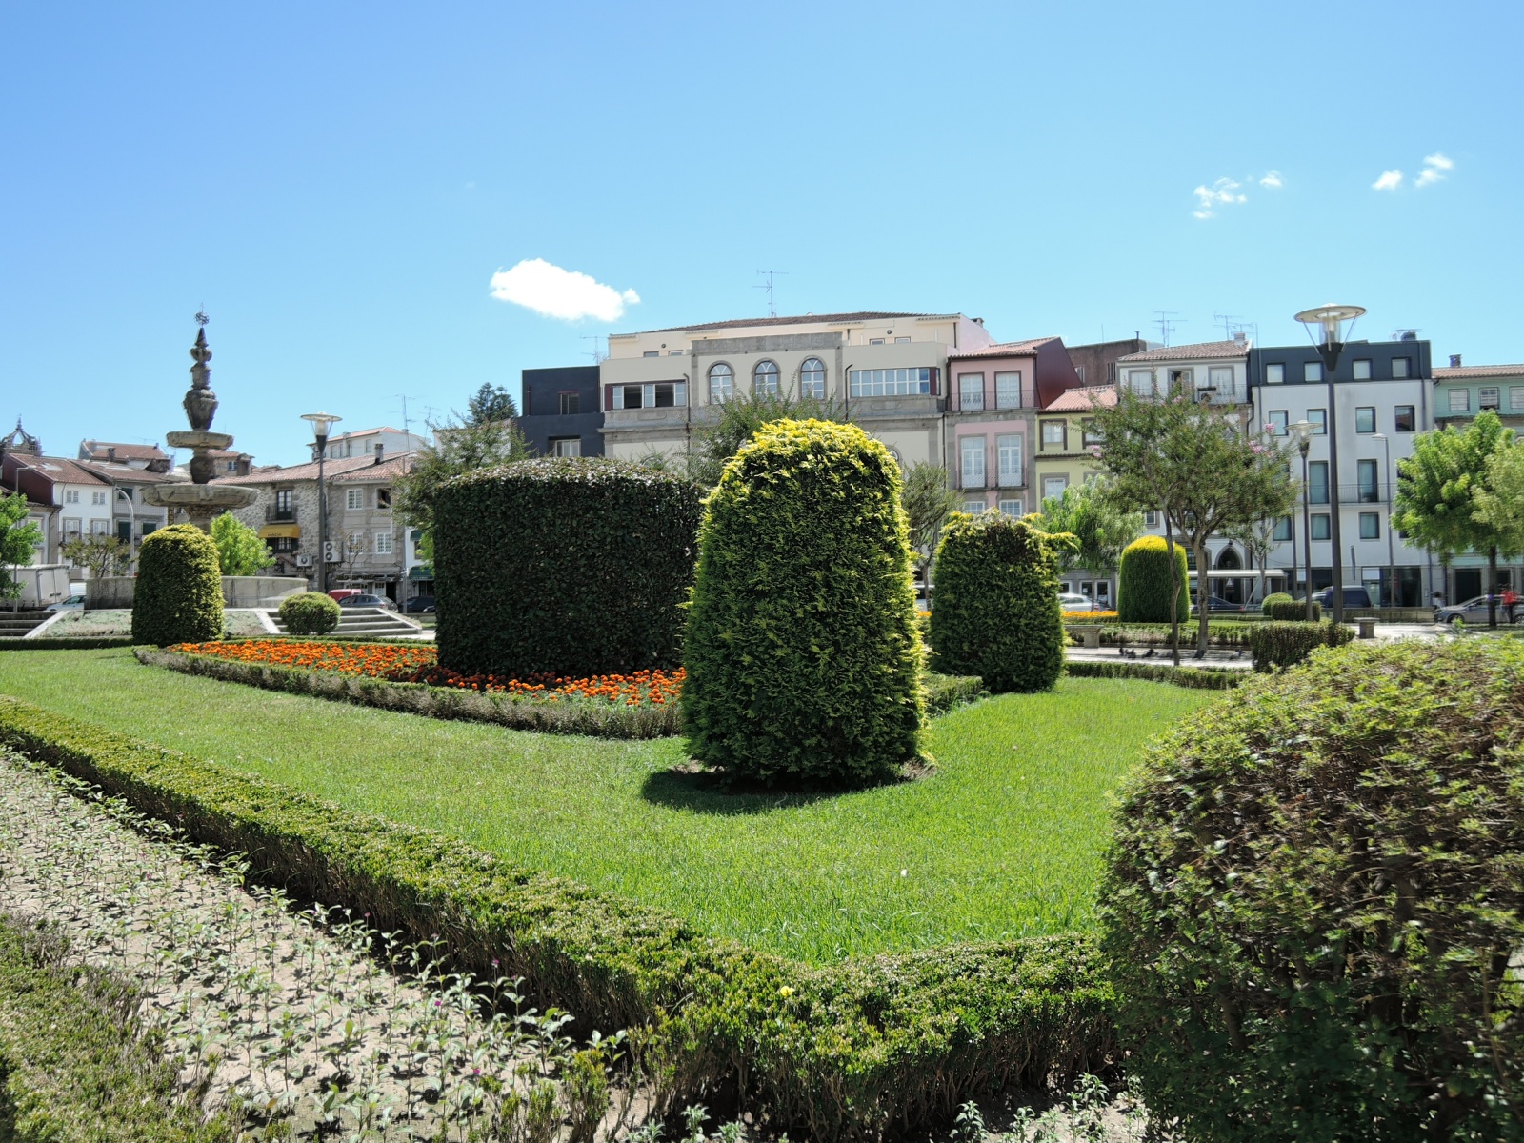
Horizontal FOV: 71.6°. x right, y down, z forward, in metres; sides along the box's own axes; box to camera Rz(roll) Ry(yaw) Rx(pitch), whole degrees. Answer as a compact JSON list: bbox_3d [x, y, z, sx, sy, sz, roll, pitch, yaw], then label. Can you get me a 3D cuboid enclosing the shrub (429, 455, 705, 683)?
[{"bbox_3d":[-2.875,-0.081,16.000,4.150,3.280,4.100,0,-1,-10],"label":"shrub"}]

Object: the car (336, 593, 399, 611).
[{"bbox_3d":[-21.418,1.986,55.990,4.250,1.470,1.780,-1,-2,12],"label":"car"}]

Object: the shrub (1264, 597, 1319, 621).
[{"bbox_3d":[16.063,1.136,32.000,1.650,0.780,1.300,-1,-1,27],"label":"shrub"}]

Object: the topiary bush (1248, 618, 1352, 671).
[{"bbox_3d":[8.636,1.186,16.899,1.620,0.730,1.300,-1,-2,10],"label":"topiary bush"}]

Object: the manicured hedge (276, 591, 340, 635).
[{"bbox_3d":[-10.518,0.956,24.500,1.460,1.000,1.460,-1,-2,0],"label":"manicured hedge"}]

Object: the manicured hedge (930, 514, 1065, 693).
[{"bbox_3d":[3.471,0.435,15.600,1.970,2.500,1.970,-1,-2,0],"label":"manicured hedge"}]

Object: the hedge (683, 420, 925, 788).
[{"bbox_3d":[0.332,0.169,8.550,1.930,2.800,1.930,-1,-1,2],"label":"hedge"}]

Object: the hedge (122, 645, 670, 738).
[{"bbox_3d":[-6.349,1.329,14.790,15.210,0.450,1.260,-2,-2,42],"label":"hedge"}]

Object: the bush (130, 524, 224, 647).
[{"bbox_3d":[-11.907,0.274,21.499,1.880,2.460,1.880,-1,-2,0],"label":"bush"}]

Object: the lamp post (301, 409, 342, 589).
[{"bbox_3d":[-13.109,-1.655,31.487,1.240,6.200,1.240,-1,-2,0],"label":"lamp post"}]

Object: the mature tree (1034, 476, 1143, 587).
[{"bbox_3d":[14.237,-0.961,45.979,4.700,6.320,4.700,-1,-2,0],"label":"mature tree"}]

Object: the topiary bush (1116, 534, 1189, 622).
[{"bbox_3d":[11.457,0.227,31.000,2.050,2.550,2.050,-1,-1,20],"label":"topiary bush"}]

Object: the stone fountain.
[{"bbox_3d":[-15.955,-3.365,30.000,3.350,7.700,3.350,-1,-2,0],"label":"stone fountain"}]

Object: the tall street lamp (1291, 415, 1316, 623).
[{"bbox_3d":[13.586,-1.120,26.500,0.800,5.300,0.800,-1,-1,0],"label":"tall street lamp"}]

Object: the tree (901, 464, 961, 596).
[{"bbox_3d":[5.384,-1.108,34.500,2.450,5.000,2.400,-1,-1,9],"label":"tree"}]

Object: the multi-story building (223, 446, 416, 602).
[{"bbox_3d":[-27.258,-2.324,69.439,12.700,11.100,7.000,-1,-2,11],"label":"multi-story building"}]

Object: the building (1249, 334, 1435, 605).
[{"bbox_3d":[33.725,-5.233,64.115,9.600,15.500,8.500,-1,-1,11],"label":"building"}]

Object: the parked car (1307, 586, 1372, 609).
[{"bbox_3d":[29.344,1.642,55.000,4.400,1.750,1.800,-1,-1,11],"label":"parked car"}]

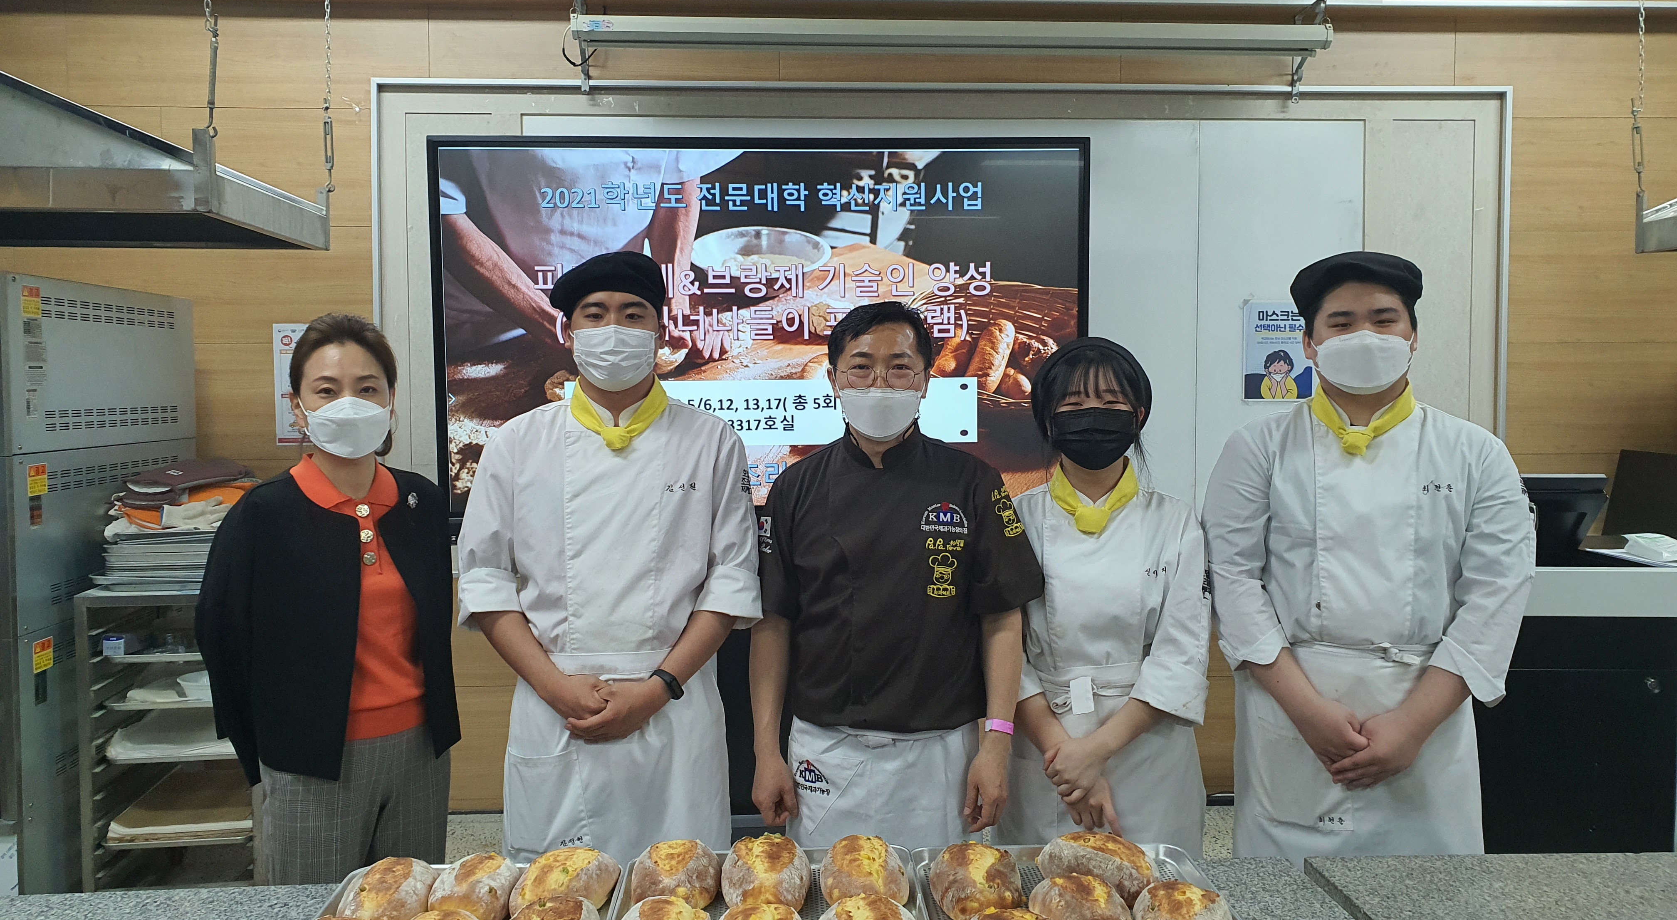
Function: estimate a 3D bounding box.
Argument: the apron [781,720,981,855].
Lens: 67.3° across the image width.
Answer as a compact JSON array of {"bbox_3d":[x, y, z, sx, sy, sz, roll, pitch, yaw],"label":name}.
[{"bbox_3d":[0.082,0.700,2.070,0.360,0.580,0.220,0,3,2],"label":"apron"}]

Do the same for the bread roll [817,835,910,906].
[{"bbox_3d":[0.037,0.568,1.739,0.125,0.084,0.166,0,4,-4],"label":"bread roll"}]

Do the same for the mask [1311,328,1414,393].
[{"bbox_3d":[0.808,-0.150,1.940,0.148,0.098,0.085,1,4,18],"label":"mask"}]

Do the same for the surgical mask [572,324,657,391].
[{"bbox_3d":[-0.363,-0.164,2.040,0.138,0.105,0.085,-1,4,-8],"label":"surgical mask"}]

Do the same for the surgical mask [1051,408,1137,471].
[{"bbox_3d":[0.418,-0.033,2.060,0.137,0.104,0.085,1,4,11],"label":"surgical mask"}]

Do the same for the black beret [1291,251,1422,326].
[{"bbox_3d":[0.896,-0.297,2.190,0.222,0.130,0.250,1,4,18],"label":"black beret"}]

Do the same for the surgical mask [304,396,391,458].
[{"bbox_3d":[-0.763,-0.050,1.960,0.130,0.095,0.085,-2,4,-18],"label":"surgical mask"}]

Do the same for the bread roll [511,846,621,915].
[{"bbox_3d":[-0.372,0.574,1.721,0.118,0.077,0.162,2,5,33],"label":"bread roll"}]

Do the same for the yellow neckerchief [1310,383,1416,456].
[{"bbox_3d":[0.896,-0.070,2.150,0.170,0.125,0.155,1,4,18],"label":"yellow neckerchief"}]

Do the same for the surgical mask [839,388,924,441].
[{"bbox_3d":[0.069,-0.072,2.050,0.138,0.090,0.085,0,4,2],"label":"surgical mask"}]

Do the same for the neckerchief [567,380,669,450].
[{"bbox_3d":[-0.371,-0.076,2.130,0.165,0.125,0.155,-1,4,-7],"label":"neckerchief"}]

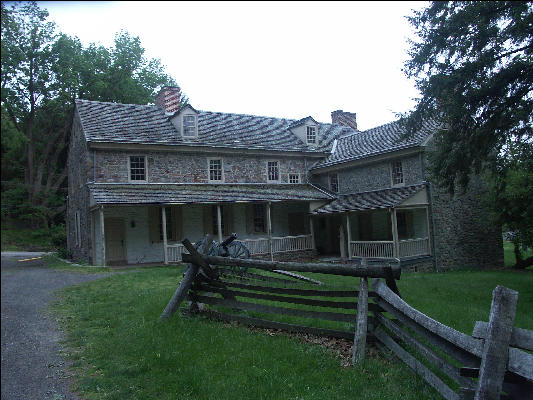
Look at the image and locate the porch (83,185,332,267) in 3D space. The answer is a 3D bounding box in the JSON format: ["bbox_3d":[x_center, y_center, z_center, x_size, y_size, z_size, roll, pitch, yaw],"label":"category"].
[{"bbox_3d":[-2.391,1.117,24.018,13.610,4.346,2.703,-1,-4,-30],"label":"porch"}]

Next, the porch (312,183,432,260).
[{"bbox_3d":[4.987,1.255,22.708,2.332,3.519,6.837,-1,-4,-30],"label":"porch"}]

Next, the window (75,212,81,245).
[{"bbox_3d":[-11.320,1.736,25.861,0.170,2.099,1.378,-1,-4,-30],"label":"window"}]

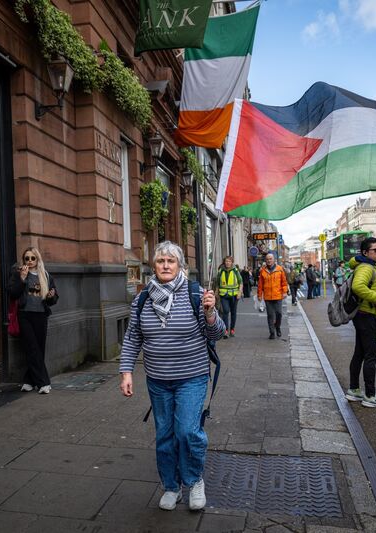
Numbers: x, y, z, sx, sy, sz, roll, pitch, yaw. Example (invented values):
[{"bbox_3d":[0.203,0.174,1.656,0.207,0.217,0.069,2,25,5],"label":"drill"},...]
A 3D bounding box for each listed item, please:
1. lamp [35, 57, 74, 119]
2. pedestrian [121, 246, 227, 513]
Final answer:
[{"bbox_3d":[-1.815,-2.462,7.224,0.480,0.880,0.340,-3,-1,10],"label":"lamp"},{"bbox_3d":[-0.093,0.658,3.371,0.630,1.620,0.450,-3,-1,4],"label":"pedestrian"}]

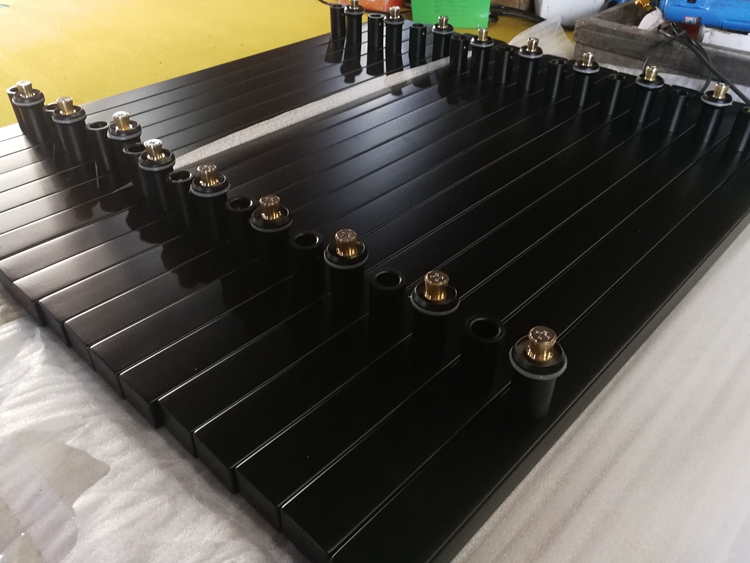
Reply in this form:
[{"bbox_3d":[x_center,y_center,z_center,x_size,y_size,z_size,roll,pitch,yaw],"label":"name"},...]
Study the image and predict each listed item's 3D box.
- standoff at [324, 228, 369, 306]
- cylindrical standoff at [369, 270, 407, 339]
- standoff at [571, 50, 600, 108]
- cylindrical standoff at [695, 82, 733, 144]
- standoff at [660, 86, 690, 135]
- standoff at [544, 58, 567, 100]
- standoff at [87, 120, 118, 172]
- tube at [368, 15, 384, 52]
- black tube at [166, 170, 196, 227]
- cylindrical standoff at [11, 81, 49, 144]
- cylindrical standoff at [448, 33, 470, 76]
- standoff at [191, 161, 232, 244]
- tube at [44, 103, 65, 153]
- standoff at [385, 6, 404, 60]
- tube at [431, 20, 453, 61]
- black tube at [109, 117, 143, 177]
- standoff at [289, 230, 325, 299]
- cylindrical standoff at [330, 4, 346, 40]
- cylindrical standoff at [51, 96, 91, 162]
[{"bbox_3d":[-0.022,-0.008,0.459,0.035,0.066,0.035,0,39,0],"label":"standoff"},{"bbox_3d":[0.009,0.016,0.424,0.025,0.045,0.025,0,39,0],"label":"cylindrical standoff"},{"bbox_3d":[0.272,-0.263,0.763,0.035,0.067,0.035,32,49,33],"label":"standoff"},{"bbox_3d":[0.394,-0.199,0.684,0.035,0.063,0.035,0,38,0],"label":"cylindrical standoff"},{"bbox_3d":[0.376,-0.215,0.734,0.026,0.046,0.026,32,49,33],"label":"standoff"},{"bbox_3d":[0.244,-0.275,0.795,0.026,0.046,0.026,31,48,34],"label":"standoff"},{"bbox_3d":[-0.296,-0.148,0.639,0.025,0.046,0.025,32,49,33],"label":"standoff"},{"bbox_3d":[0.002,-0.406,0.949,0.025,0.045,0.025,0,39,0],"label":"tube"},{"bbox_3d":[-0.178,-0.077,0.551,0.026,0.046,0.026,0,38,0],"label":"black tube"},{"bbox_3d":[-0.407,-0.204,0.699,0.035,0.063,0.035,31,48,34],"label":"cylindrical standoff"},{"bbox_3d":[0.125,-0.343,0.882,0.026,0.046,0.026,0,38,0],"label":"cylindrical standoff"},{"bbox_3d":[-0.142,-0.070,0.515,0.032,0.064,0.032,0,39,0],"label":"standoff"},{"bbox_3d":[-0.370,-0.180,0.681,0.026,0.046,0.026,31,48,34],"label":"tube"},{"bbox_3d":[0.031,-0.400,0.931,0.035,0.067,0.035,0,39,0],"label":"standoff"},{"bbox_3d":[0.102,-0.368,0.891,0.035,0.067,0.035,0,39,0],"label":"tube"},{"bbox_3d":[-0.259,-0.140,0.621,0.035,0.056,0.035,32,49,33],"label":"black tube"},{"bbox_3d":[-0.054,-0.016,0.485,0.026,0.046,0.026,0,39,0],"label":"standoff"},{"bbox_3d":[-0.064,-0.450,1.021,0.026,0.046,0.026,0,39,0],"label":"cylindrical standoff"},{"bbox_3d":[-0.338,-0.169,0.661,0.035,0.054,0.035,31,48,34],"label":"cylindrical standoff"}]

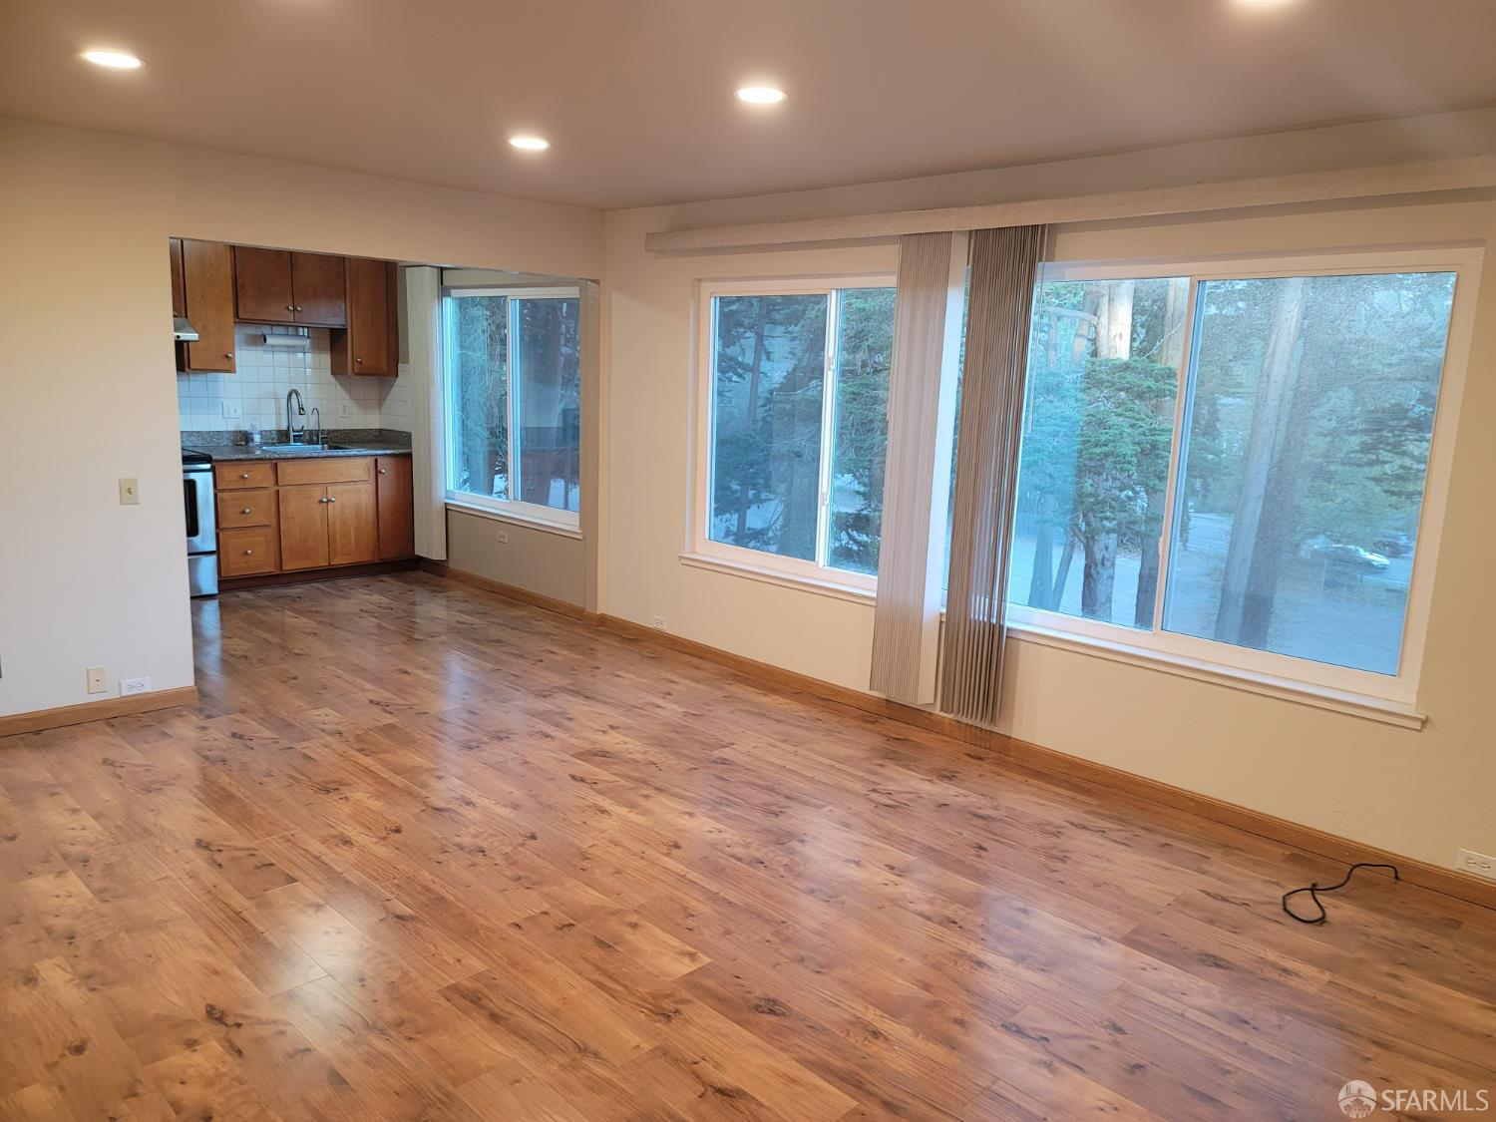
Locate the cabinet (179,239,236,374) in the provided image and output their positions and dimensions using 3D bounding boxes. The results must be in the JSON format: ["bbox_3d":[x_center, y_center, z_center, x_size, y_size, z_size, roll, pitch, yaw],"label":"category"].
[{"bbox_3d":[-3.636,-1.708,7.181,0.320,0.910,0.310,12,14,43],"label":"cabinet"}]

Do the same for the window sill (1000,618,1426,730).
[{"bbox_3d":[1.654,0.405,4.067,0.115,0.055,1.605,-8,14,-44],"label":"window sill"}]

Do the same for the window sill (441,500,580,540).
[{"bbox_3d":[-1.559,-0.280,7.219,0.115,0.055,1.660,-8,14,-44],"label":"window sill"}]

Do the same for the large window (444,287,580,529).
[{"bbox_3d":[-1.585,-1.043,7.164,1.730,1.480,0.100,12,14,43],"label":"large window"}]

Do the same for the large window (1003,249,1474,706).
[{"bbox_3d":[1.625,-0.364,4.062,1.735,1.480,0.100,12,14,43],"label":"large window"}]

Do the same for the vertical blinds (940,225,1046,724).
[{"bbox_3d":[0.997,-0.333,4.452,0.290,2.030,0.110,12,14,43],"label":"vertical blinds"}]

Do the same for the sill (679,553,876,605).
[{"bbox_3d":[0.158,0.090,5.535,0.115,0.053,1.415,-8,14,-44],"label":"sill"}]

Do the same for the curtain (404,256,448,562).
[{"bbox_3d":[-2.253,-1.012,7.593,0.280,2.050,0.110,12,14,43],"label":"curtain"}]

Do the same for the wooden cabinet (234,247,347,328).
[{"bbox_3d":[-3.243,-1.906,7.554,0.780,0.525,0.310,-8,14,-44],"label":"wooden cabinet"}]

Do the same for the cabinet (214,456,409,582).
[{"bbox_3d":[-3.169,-0.327,7.719,1.380,0.866,0.620,-8,14,-44],"label":"cabinet"}]

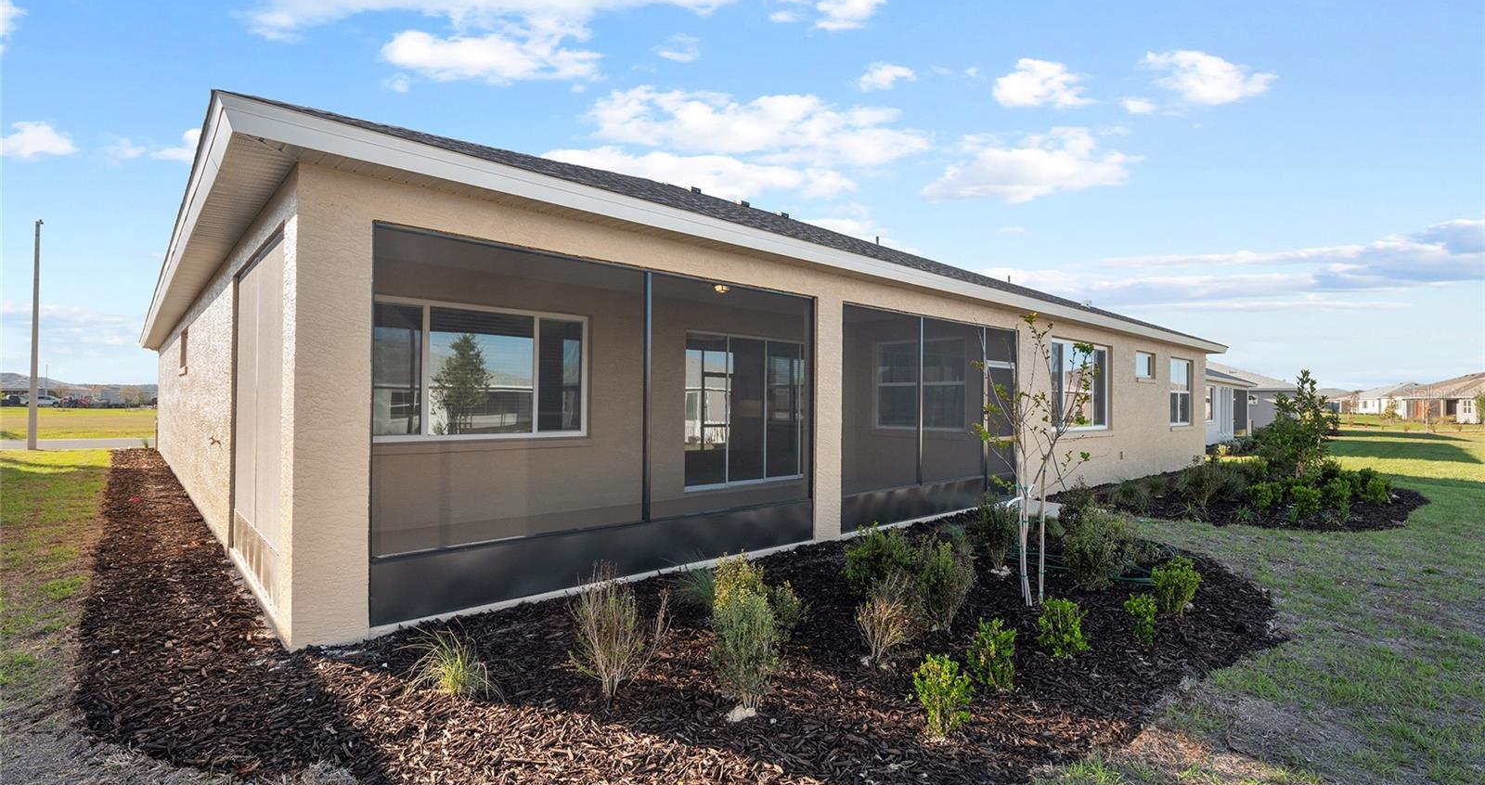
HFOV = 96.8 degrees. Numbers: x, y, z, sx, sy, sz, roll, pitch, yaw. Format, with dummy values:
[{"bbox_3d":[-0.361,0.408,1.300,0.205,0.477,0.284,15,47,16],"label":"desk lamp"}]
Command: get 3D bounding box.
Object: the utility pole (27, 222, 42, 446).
[{"bbox_3d":[-24.934,-2.035,23.264,0.220,8.108,0.220,1,-1,-43],"label":"utility pole"}]

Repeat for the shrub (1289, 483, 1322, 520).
[{"bbox_3d":[7.700,1.461,9.013,0.326,0.450,0.330,-1,-1,40],"label":"shrub"}]

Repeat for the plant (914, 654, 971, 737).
[{"bbox_3d":[0.919,1.390,3.035,0.266,0.366,0.260,0,-1,17],"label":"plant"}]

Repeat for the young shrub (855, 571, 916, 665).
[{"bbox_3d":[0.865,1.360,4.010,0.360,0.560,0.349,0,-1,12],"label":"young shrub"}]

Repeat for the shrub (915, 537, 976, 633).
[{"bbox_3d":[1.416,1.336,4.610,0.400,0.630,0.388,0,-1,17],"label":"shrub"}]

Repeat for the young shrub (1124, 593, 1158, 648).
[{"bbox_3d":[2.484,1.421,4.120,0.180,0.321,0.190,0,-1,31],"label":"young shrub"}]

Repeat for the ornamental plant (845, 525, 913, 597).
[{"bbox_3d":[1.076,1.339,5.200,0.540,0.590,0.524,0,-1,12],"label":"ornamental plant"}]

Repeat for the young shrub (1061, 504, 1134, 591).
[{"bbox_3d":[2.961,1.270,5.498,0.553,0.704,0.540,0,-1,28],"label":"young shrub"}]

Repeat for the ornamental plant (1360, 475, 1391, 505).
[{"bbox_3d":[9.691,1.481,10.097,0.346,0.442,0.340,-1,-2,44],"label":"ornamental plant"}]

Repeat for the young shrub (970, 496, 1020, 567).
[{"bbox_3d":[2.300,1.271,6.034,0.426,0.654,0.420,0,-1,21],"label":"young shrub"}]

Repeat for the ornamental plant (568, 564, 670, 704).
[{"bbox_3d":[-0.616,1.203,3.324,0.500,0.675,0.450,0,-1,-11],"label":"ornamental plant"}]

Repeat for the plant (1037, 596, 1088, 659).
[{"bbox_3d":[1.916,1.407,3.953,0.282,0.353,0.270,0,-1,26],"label":"plant"}]

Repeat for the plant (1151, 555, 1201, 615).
[{"bbox_3d":[3.360,1.477,5.103,0.340,0.460,0.330,0,-1,33],"label":"plant"}]

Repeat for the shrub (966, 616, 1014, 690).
[{"bbox_3d":[1.390,1.455,3.692,0.270,0.410,0.262,0,-1,21],"label":"shrub"}]

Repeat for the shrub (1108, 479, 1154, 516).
[{"bbox_3d":[5.593,1.477,9.481,0.560,0.510,0.543,0,-1,31],"label":"shrub"}]

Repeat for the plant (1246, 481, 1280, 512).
[{"bbox_3d":[7.961,1.570,10.096,0.430,0.460,0.417,0,-1,38],"label":"plant"}]

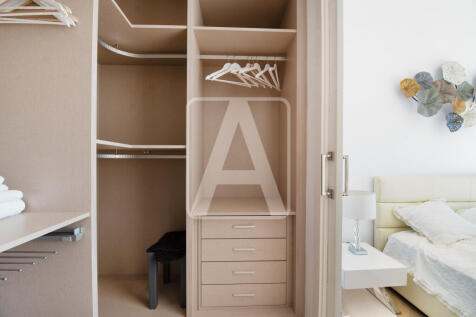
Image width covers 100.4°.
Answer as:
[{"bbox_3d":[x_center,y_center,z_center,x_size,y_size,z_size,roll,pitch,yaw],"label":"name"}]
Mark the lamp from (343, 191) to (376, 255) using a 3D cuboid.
[{"bbox_3d":[1.054,0.564,1.740,0.270,0.520,0.270,0,0,-5],"label":"lamp"}]

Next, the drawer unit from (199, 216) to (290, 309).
[{"bbox_3d":[0.044,0.850,1.845,0.745,0.750,0.450,0,0,-2],"label":"drawer unit"}]

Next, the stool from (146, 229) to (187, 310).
[{"bbox_3d":[-0.518,0.891,1.645,0.300,0.457,0.370,0,0,-2],"label":"stool"}]

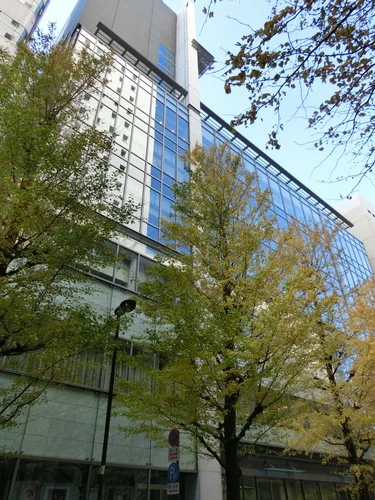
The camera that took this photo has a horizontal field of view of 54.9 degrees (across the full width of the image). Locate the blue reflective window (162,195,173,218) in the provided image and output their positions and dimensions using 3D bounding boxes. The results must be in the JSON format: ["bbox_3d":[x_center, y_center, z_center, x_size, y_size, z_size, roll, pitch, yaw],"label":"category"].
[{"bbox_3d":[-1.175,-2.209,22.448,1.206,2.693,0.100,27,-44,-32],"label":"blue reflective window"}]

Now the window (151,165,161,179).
[{"bbox_3d":[-2.025,-4.972,23.606,0.737,0.951,0.100,27,-44,-32],"label":"window"}]

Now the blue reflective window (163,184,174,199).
[{"bbox_3d":[-1.195,-3.732,23.567,1.206,1.032,0.100,27,-44,-32],"label":"blue reflective window"}]

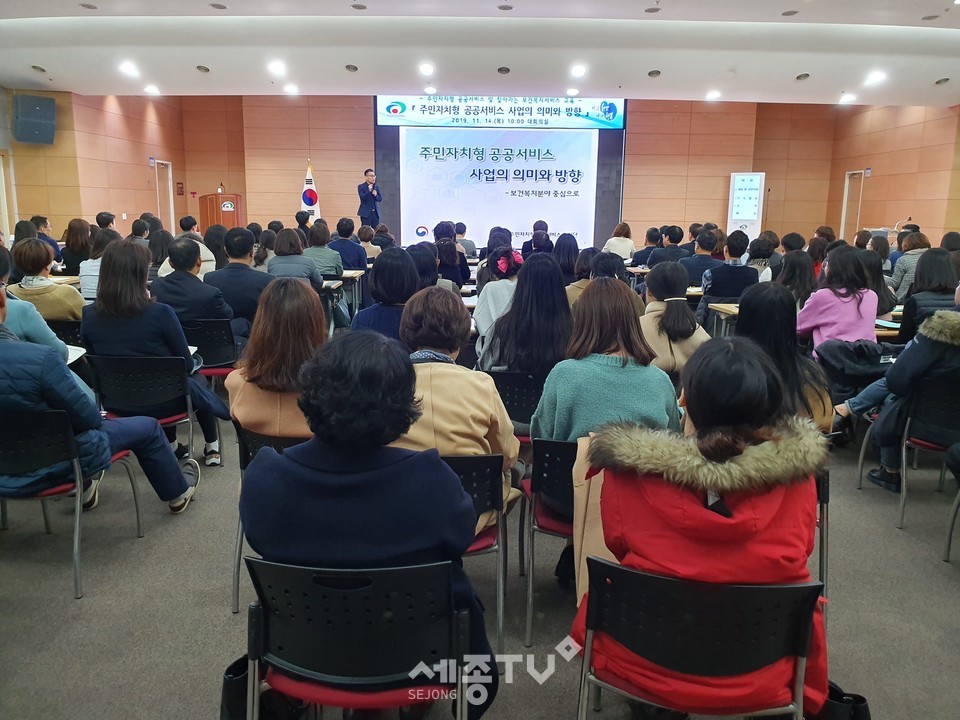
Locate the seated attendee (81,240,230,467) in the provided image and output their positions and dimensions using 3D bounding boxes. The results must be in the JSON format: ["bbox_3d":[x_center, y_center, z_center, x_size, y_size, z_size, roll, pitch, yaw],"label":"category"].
[{"bbox_3d":[-1.742,0.035,3.943,0.500,1.330,0.740,2,12,6],"label":"seated attendee"}]

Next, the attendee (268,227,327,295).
[{"bbox_3d":[-1.677,-0.567,6.670,0.530,1.300,0.800,1,12,2],"label":"attendee"}]

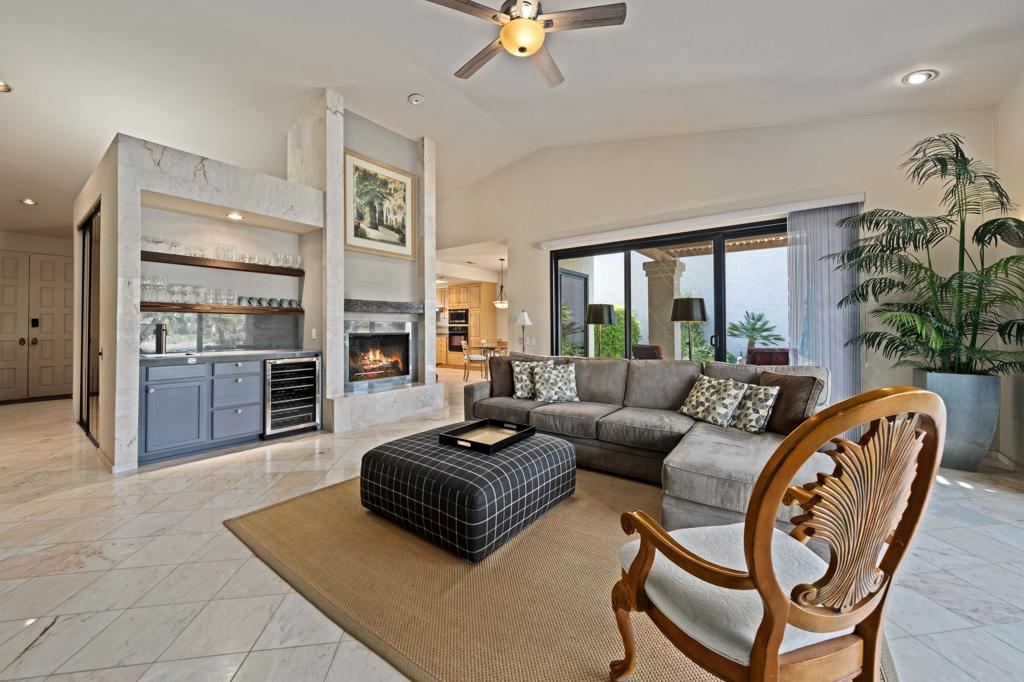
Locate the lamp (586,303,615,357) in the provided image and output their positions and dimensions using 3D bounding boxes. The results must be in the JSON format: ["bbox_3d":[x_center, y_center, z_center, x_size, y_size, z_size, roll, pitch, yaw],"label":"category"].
[{"bbox_3d":[1.075,0.321,4.470,0.360,1.552,0.360,-1,-1,33],"label":"lamp"}]

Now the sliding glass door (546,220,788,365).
[{"bbox_3d":[2.000,-0.127,4.793,3.300,2.450,0.150,-1,-1,32],"label":"sliding glass door"}]

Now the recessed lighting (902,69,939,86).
[{"bbox_3d":[3.470,-2.245,3.145,0.210,0.050,0.210,13,6,31],"label":"recessed lighting"}]

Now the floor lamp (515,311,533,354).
[{"bbox_3d":[0.172,0.331,5.440,0.280,1.562,0.280,-1,-1,33],"label":"floor lamp"}]

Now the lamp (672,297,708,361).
[{"bbox_3d":[1.905,0.311,3.940,0.360,1.553,0.360,-1,-1,33],"label":"lamp"}]

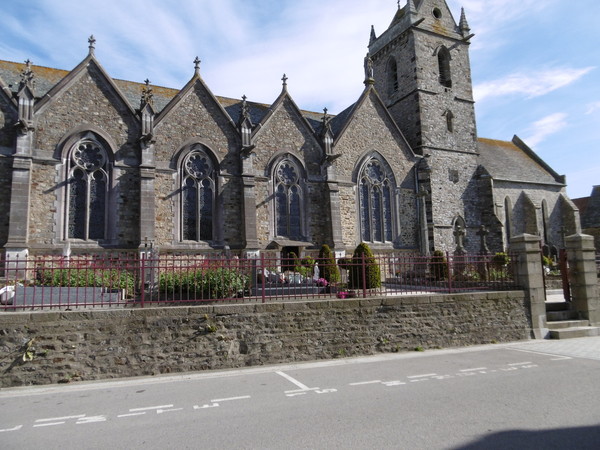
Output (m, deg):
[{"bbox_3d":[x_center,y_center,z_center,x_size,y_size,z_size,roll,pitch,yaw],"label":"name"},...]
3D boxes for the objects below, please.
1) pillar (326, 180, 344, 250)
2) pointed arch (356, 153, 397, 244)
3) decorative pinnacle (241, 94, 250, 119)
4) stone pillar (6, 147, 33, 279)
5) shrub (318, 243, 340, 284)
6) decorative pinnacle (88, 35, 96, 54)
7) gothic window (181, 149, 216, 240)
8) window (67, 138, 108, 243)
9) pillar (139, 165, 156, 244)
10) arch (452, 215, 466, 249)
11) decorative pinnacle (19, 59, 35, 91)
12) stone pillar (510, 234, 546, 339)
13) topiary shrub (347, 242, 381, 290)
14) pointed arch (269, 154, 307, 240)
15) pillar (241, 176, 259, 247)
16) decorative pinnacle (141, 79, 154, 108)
[{"bbox_3d":[1.897,-0.461,24.075,0.775,4.096,0.800,2,-8,-26],"label":"pillar"},{"bbox_3d":[4.764,-1.737,26.318,2.965,5.925,0.400,2,-8,-26],"label":"pointed arch"},{"bbox_3d":[-2.777,-6.030,21.185,0.387,1.092,0.387,2,-7,-26],"label":"decorative pinnacle"},{"bbox_3d":[-11.690,-0.468,17.451,0.756,5.475,0.800,2,-8,-26],"label":"stone pillar"},{"bbox_3d":[1.182,1.547,16.500,0.840,1.547,0.840,-2,-7,0],"label":"shrub"},{"bbox_3d":[-9.957,-8.626,19.961,0.342,0.989,0.342,2,-8,-26],"label":"decorative pinnacle"},{"bbox_3d":[-5.289,-1.553,21.363,1.747,4.794,0.350,2,-8,-26],"label":"gothic window"},{"bbox_3d":[-9.126,-1.511,17.924,1.490,4.343,0.150,2,-7,-26],"label":"window"},{"bbox_3d":[-6.704,-0.834,18.288,0.637,3.340,0.650,2,-7,-26],"label":"pillar"},{"bbox_3d":[10.699,0.589,28.224,1.291,2.376,0.400,2,-8,-26],"label":"arch"},{"bbox_3d":[-11.895,-6.556,18.175,0.494,1.416,0.494,2,-8,-26],"label":"decorative pinnacle"},{"bbox_3d":[5.451,1.452,9.925,0.480,2.390,0.450,1,-7,-18],"label":"stone pillar"},{"bbox_3d":[1.933,1.202,12.500,0.894,1.354,0.894,-1,-6,0],"label":"topiary shrub"},{"bbox_3d":[-0.646,-1.421,21.823,2.072,4.462,0.500,2,-7,-26],"label":"pointed arch"},{"bbox_3d":[-2.473,-0.638,20.312,0.655,3.533,0.650,2,-7,-26],"label":"pillar"},{"bbox_3d":[-7.015,-6.039,19.134,0.462,1.160,0.462,2,-7,-26],"label":"decorative pinnacle"}]

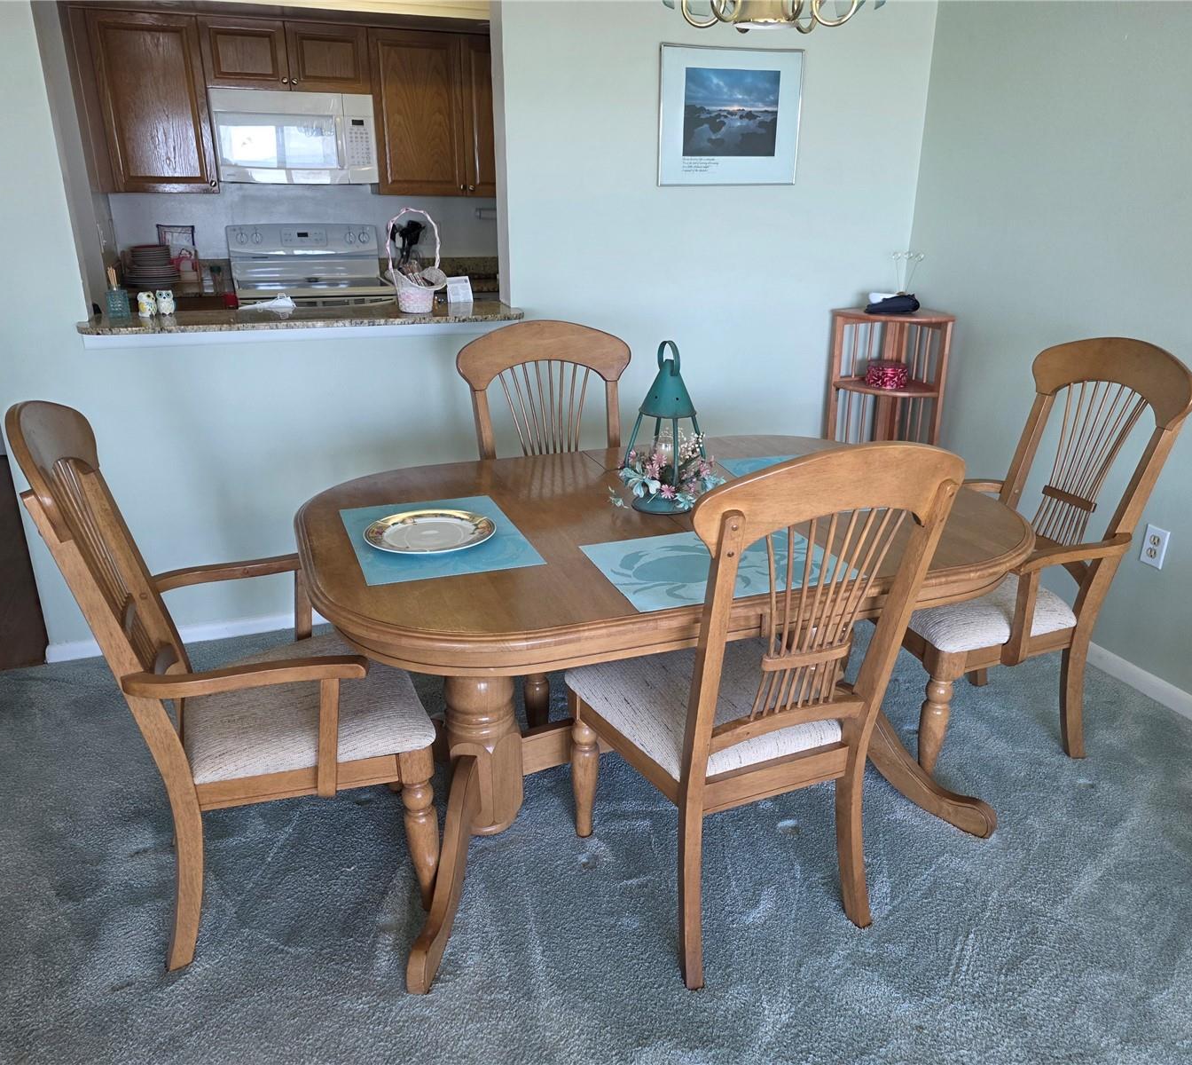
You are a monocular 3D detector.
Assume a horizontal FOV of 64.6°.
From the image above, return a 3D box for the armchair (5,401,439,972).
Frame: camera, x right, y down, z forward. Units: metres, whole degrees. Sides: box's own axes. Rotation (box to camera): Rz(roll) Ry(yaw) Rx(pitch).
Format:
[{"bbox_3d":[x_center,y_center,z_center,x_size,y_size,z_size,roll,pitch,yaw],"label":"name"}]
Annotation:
[{"bbox_3d":[-0.681,0.245,1.887,0.660,1.067,0.580,-7,21,-19],"label":"armchair"}]

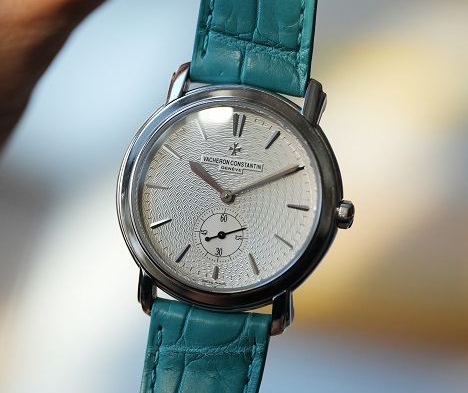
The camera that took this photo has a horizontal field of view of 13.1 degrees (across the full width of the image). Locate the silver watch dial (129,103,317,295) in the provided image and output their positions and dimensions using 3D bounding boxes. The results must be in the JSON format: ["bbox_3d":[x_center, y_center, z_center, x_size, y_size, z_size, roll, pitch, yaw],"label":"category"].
[{"bbox_3d":[-0.001,0.000,0.313,0.029,0.029,0.003,9,-3,8],"label":"silver watch dial"}]

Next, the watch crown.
[{"bbox_3d":[0.017,0.003,0.314,0.003,0.004,0.004,9,-3,8],"label":"watch crown"}]

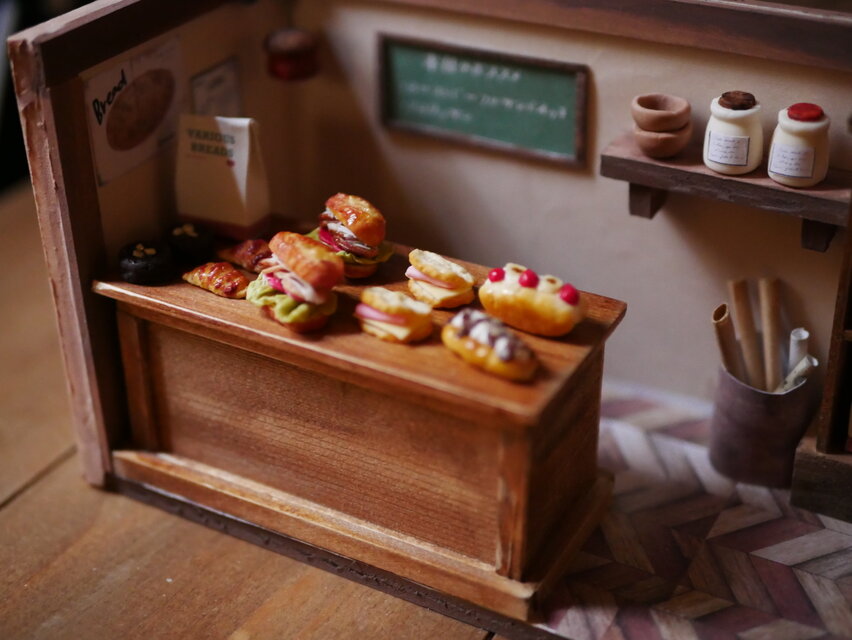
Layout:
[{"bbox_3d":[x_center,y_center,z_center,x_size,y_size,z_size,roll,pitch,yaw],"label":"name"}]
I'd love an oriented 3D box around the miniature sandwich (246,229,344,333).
[{"bbox_3d":[-0.033,-0.010,0.305,0.019,0.020,0.023,-17,34,-26],"label":"miniature sandwich"}]

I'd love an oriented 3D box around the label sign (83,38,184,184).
[{"bbox_3d":[-0.077,-0.056,0.333,0.001,0.029,0.037,15,33,25],"label":"label sign"}]

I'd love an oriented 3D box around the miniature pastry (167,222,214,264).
[{"bbox_3d":[-0.065,-0.022,0.342,0.013,0.010,0.013,0,29,0],"label":"miniature pastry"}]

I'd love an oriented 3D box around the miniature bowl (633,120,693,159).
[{"bbox_3d":[0.067,-0.050,0.346,0.016,0.008,0.016,0,29,0],"label":"miniature bowl"}]

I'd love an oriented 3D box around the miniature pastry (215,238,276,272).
[{"bbox_3d":[-0.048,-0.017,0.328,0.020,0.008,0.011,18,35,28],"label":"miniature pastry"}]

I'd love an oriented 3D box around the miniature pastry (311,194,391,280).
[{"bbox_3d":[-0.020,-0.022,0.333,0.015,0.019,0.022,-20,35,-31],"label":"miniature pastry"}]

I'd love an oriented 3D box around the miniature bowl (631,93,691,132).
[{"bbox_3d":[0.063,-0.055,0.332,0.016,0.007,0.016,-1,30,0],"label":"miniature bowl"}]

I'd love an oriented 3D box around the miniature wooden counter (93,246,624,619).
[{"bbox_3d":[-0.019,0.021,0.340,0.131,0.062,0.059,15,33,25],"label":"miniature wooden counter"}]

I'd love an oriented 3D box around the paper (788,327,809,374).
[{"bbox_3d":[0.105,0.022,0.353,0.005,0.038,0.005,10,16,28],"label":"paper"}]

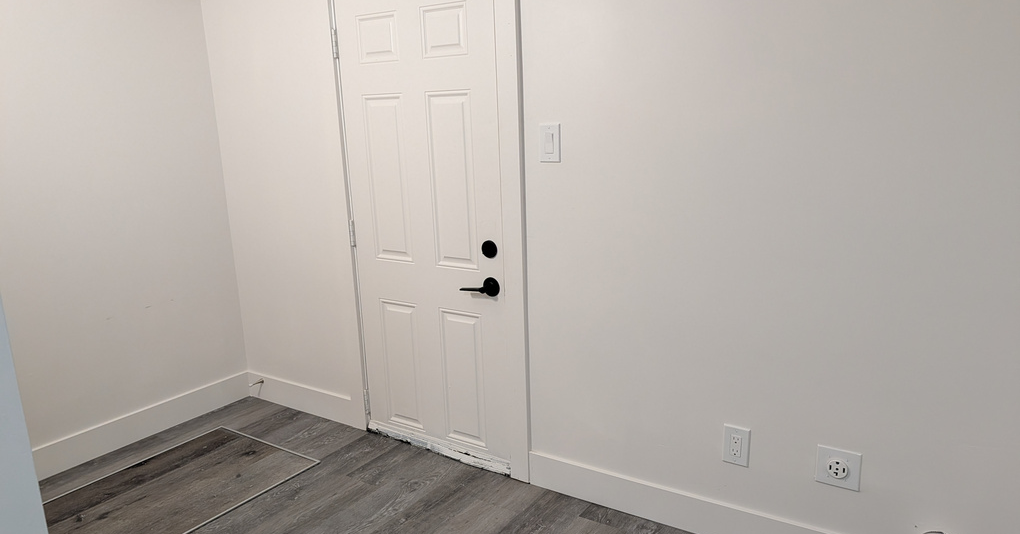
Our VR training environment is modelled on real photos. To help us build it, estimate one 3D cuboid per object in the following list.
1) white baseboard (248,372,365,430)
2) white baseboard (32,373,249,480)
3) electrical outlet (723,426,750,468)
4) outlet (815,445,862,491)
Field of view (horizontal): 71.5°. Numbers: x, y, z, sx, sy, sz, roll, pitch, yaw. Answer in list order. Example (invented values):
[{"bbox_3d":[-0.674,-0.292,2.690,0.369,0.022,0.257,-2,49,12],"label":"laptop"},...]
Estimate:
[{"bbox_3d":[-0.964,0.613,3.306,0.771,0.132,0.015,6,15,33],"label":"white baseboard"},{"bbox_3d":[-1.570,0.676,3.109,0.015,0.132,1.025,6,15,33],"label":"white baseboard"},{"bbox_3d":[0.695,0.549,2.174,0.079,0.122,0.010,6,15,33],"label":"electrical outlet"},{"bbox_3d":[0.935,0.573,2.015,0.116,0.114,0.014,6,15,33],"label":"outlet"}]

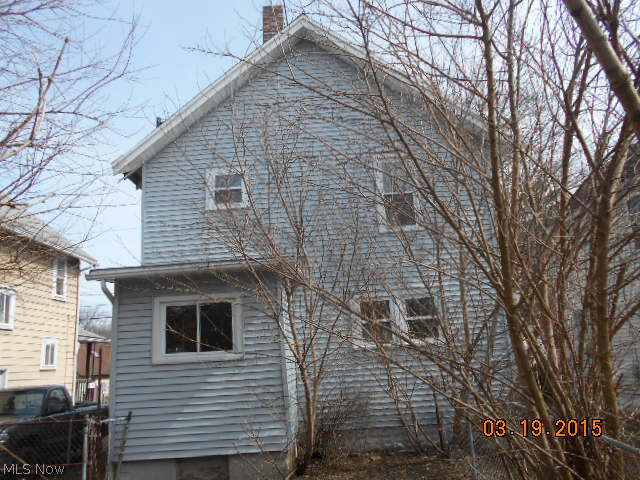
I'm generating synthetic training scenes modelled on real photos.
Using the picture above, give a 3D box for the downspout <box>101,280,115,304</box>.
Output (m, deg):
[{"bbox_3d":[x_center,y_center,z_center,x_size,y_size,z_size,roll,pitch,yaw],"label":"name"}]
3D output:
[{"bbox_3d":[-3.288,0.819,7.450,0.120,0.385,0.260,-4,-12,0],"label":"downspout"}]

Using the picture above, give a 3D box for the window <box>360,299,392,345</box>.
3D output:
[{"bbox_3d":[1.066,1.548,9.124,0.624,0.863,0.110,-4,-12,0],"label":"window"}]

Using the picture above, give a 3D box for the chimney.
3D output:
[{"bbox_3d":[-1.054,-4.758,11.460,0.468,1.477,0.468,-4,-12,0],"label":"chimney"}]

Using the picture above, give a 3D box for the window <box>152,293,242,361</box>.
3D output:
[{"bbox_3d":[-1.888,1.360,7.454,1.373,1.014,0.120,-4,-12,0],"label":"window"}]

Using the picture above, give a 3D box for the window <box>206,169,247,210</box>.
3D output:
[{"bbox_3d":[-1.877,-1.026,9.730,0.822,0.863,0.110,-4,-12,0],"label":"window"}]

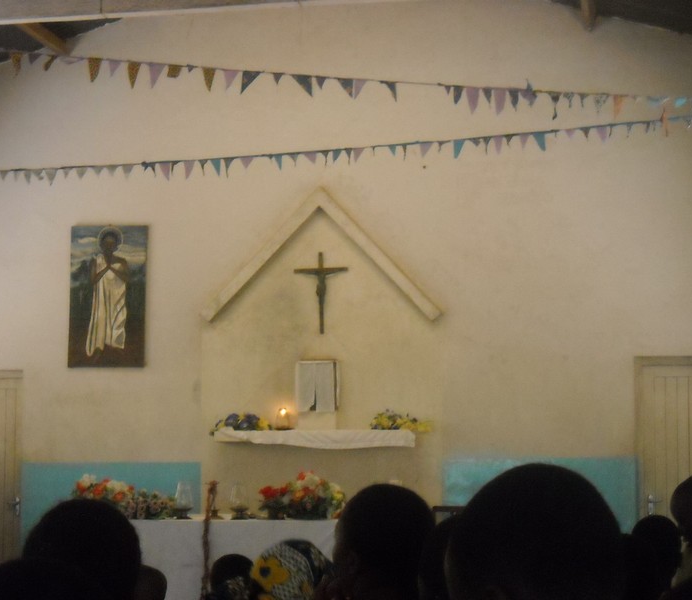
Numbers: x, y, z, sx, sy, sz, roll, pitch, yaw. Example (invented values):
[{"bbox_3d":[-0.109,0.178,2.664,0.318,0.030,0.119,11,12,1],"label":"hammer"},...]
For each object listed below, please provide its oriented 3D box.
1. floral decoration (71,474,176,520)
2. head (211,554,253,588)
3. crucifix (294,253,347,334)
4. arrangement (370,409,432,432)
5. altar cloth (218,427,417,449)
[{"bbox_3d":[-1.572,1.396,12.427,0.681,0.315,0.300,-2,-5,13],"label":"floral decoration"},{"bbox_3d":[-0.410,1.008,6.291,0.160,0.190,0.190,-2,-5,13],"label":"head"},{"bbox_3d":[-0.198,-0.051,14.138,0.426,0.644,0.070,-2,-5,13],"label":"crucifix"},{"bbox_3d":[0.435,0.944,13.744,0.448,0.177,0.220,-2,-5,13],"label":"arrangement"},{"bbox_3d":[-0.258,1.092,13.917,1.559,0.153,0.360,-2,-5,13],"label":"altar cloth"}]

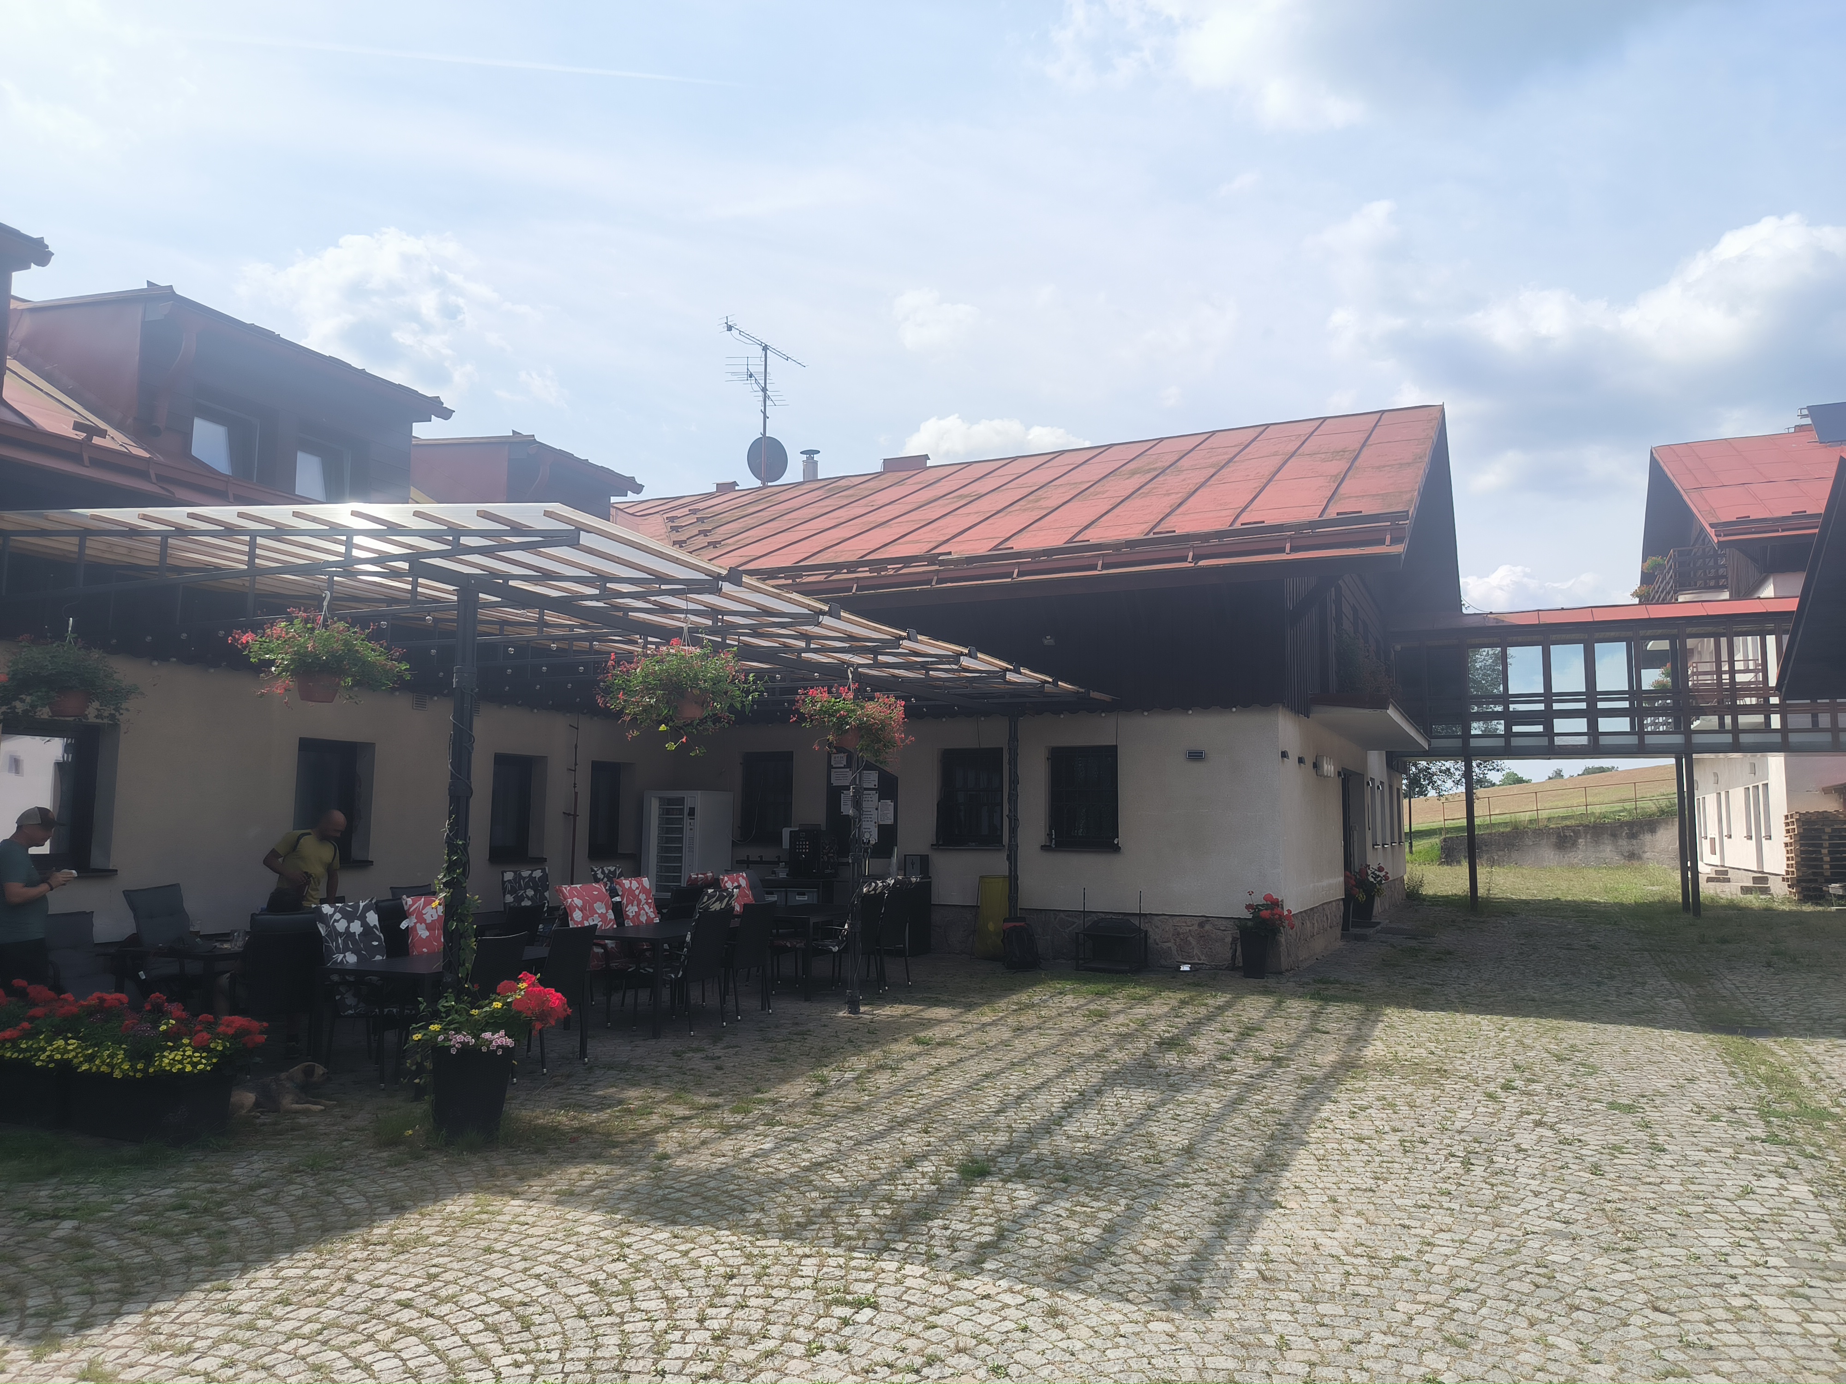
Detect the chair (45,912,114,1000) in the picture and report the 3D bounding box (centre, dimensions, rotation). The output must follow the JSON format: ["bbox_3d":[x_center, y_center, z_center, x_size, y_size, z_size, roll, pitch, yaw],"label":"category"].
[{"bbox_3d":[-5.896,2.033,8.876,0.680,0.970,0.600,-3,-7,26],"label":"chair"}]

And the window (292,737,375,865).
[{"bbox_3d":[-5.729,1.071,12.392,0.180,1.170,0.810,-3,-7,28],"label":"window"}]

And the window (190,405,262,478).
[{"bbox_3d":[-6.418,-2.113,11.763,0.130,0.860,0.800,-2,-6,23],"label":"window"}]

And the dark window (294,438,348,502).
[{"bbox_3d":[-5.697,-2.007,12.108,0.120,0.700,0.590,-3,-7,28],"label":"dark window"}]

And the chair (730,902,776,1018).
[{"bbox_3d":[-1.642,2.248,10.853,0.600,0.930,0.560,-2,-7,24],"label":"chair"}]

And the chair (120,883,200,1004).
[{"bbox_3d":[-5.524,1.997,9.423,0.750,1.100,0.600,-2,-6,23],"label":"chair"}]

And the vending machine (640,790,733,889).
[{"bbox_3d":[-2.892,2.172,15.743,0.830,1.870,0.760,-2,-7,24],"label":"vending machine"}]

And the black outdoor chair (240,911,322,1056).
[{"bbox_3d":[-4.506,2.024,8.692,0.640,0.980,0.580,-3,-7,26],"label":"black outdoor chair"}]

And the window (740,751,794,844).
[{"bbox_3d":[-2.055,1.439,17.278,0.800,1.240,0.140,-2,-6,23],"label":"window"}]

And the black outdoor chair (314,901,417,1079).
[{"bbox_3d":[-3.626,1.976,8.395,0.660,1.040,0.570,-3,-7,26],"label":"black outdoor chair"}]

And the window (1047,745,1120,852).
[{"bbox_3d":[1.780,1.170,14.300,0.828,1.148,0.140,-2,-7,24],"label":"window"}]

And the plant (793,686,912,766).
[{"bbox_3d":[-0.581,0.282,10.632,0.930,0.640,0.850,0,-6,0],"label":"plant"}]

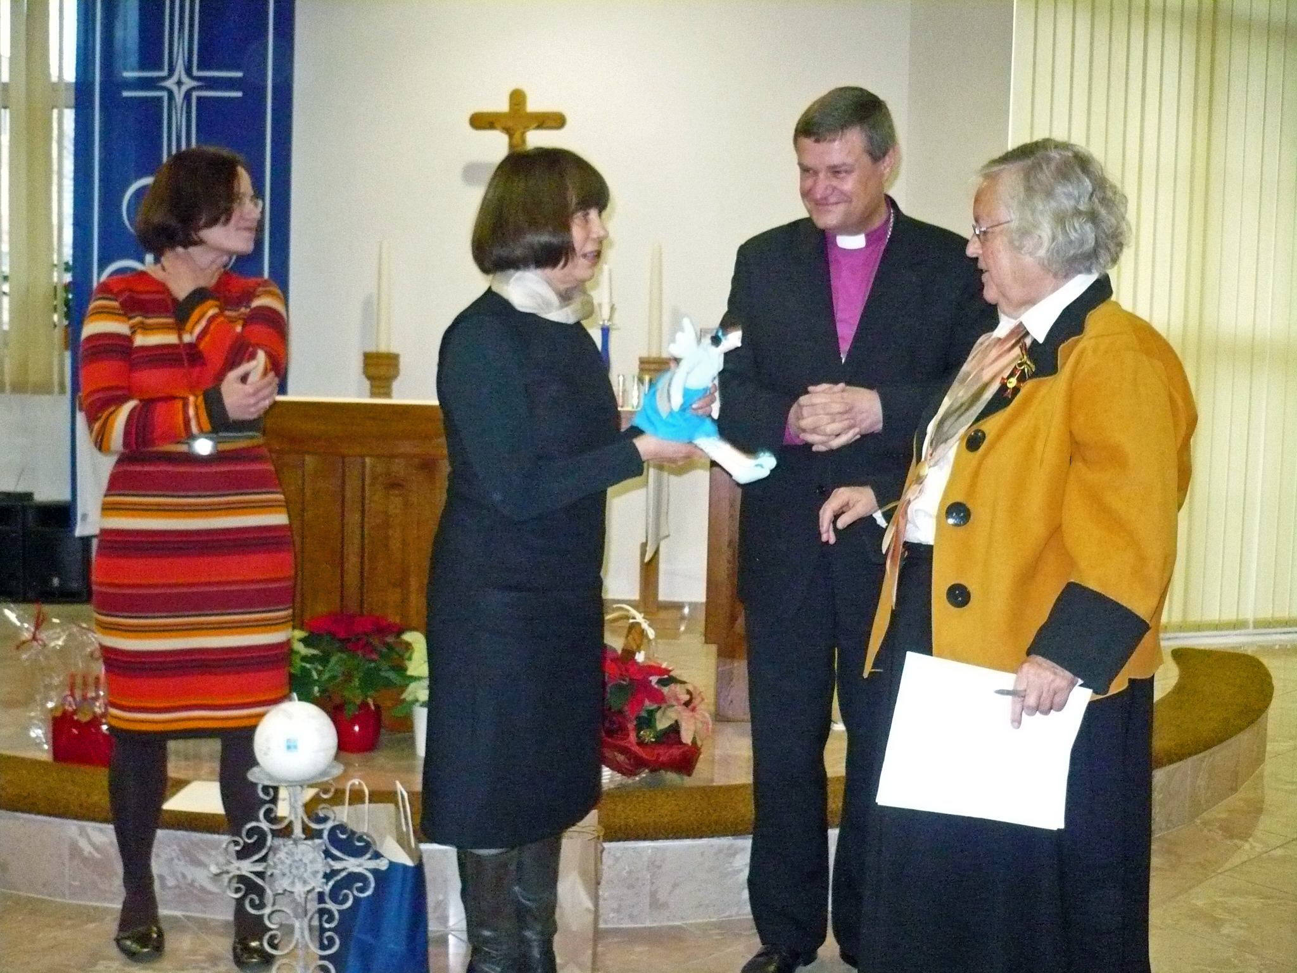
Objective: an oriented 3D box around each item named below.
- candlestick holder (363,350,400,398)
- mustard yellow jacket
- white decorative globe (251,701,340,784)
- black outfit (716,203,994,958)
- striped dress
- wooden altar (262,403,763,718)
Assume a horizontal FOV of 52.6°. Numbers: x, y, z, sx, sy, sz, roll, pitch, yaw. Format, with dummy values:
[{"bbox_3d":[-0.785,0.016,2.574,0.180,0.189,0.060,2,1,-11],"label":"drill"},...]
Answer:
[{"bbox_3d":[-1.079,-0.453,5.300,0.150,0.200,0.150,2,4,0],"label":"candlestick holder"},{"bbox_3d":[0.629,-0.001,2.140,0.410,0.650,0.500,-1,4,-31],"label":"mustard yellow jacket"},{"bbox_3d":[-0.565,0.409,2.100,0.134,0.134,0.134,2,4,0],"label":"white decorative globe"},{"bbox_3d":[0.422,0.185,2.700,0.570,1.540,0.390,3,4,16],"label":"black outfit"},{"bbox_3d":[-0.929,0.025,2.640,0.430,0.920,0.320,1,4,-16],"label":"striped dress"},{"bbox_3d":[-0.600,0.210,4.100,1.500,0.950,0.700,2,4,3],"label":"wooden altar"}]

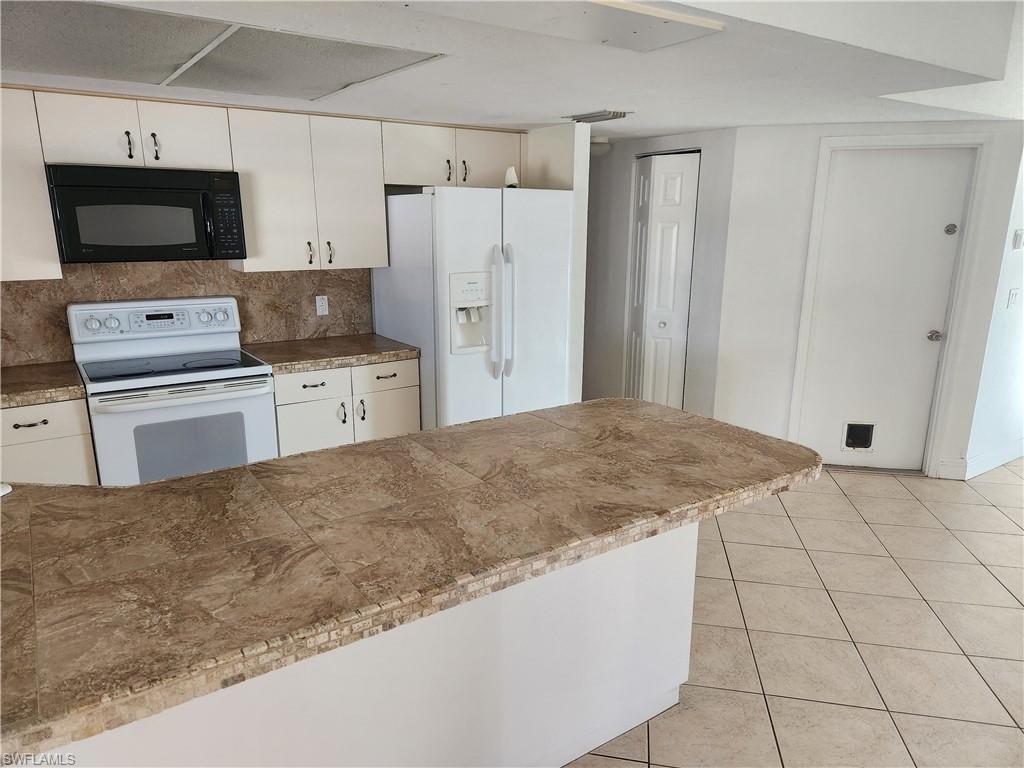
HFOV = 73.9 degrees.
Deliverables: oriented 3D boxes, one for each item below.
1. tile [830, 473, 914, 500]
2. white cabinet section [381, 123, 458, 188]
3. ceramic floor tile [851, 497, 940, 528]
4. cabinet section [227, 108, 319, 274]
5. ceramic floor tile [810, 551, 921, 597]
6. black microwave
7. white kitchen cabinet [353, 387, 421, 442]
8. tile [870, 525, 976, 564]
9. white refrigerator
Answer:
[{"bbox_3d":[2.276,0.648,4.302,0.403,0.010,0.397,3,14,10],"label":"tile"},{"bbox_3d":[-0.602,-1.313,3.954,0.454,0.323,0.330,-9,16,-33],"label":"white cabinet section"},{"bbox_3d":[2.205,0.740,3.924,0.403,0.010,0.397,3,14,10],"label":"ceramic floor tile"},{"bbox_3d":[-1.188,-0.965,3.435,0.386,0.775,0.022,-8,16,-32],"label":"cabinet section"},{"bbox_3d":[1.664,0.903,3.239,0.403,0.010,0.397,3,14,10],"label":"ceramic floor tile"},{"bbox_3d":[-1.733,-0.805,3.255,0.760,0.408,0.400,-8,16,-32],"label":"black microwave"},{"bbox_3d":[-0.834,0.281,3.916,0.388,0.634,0.580,-9,17,-35],"label":"white kitchen cabinet"},{"bbox_3d":[2.120,0.824,3.522,0.396,0.010,0.396,3,14,11],"label":"tile"},{"bbox_3d":[-0.228,-0.249,4.106,0.904,1.764,0.797,-9,17,-35],"label":"white refrigerator"}]

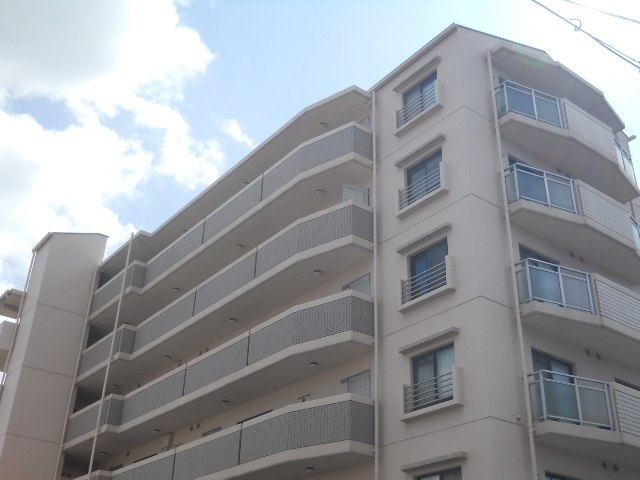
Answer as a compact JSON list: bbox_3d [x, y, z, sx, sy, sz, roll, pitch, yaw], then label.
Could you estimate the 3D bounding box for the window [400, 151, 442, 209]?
[{"bbox_3d":[2.919,-1.660,20.920,0.150,1.340,1.500,22,-35,-31],"label":"window"}]

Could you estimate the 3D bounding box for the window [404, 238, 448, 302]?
[{"bbox_3d":[2.840,0.817,19.513,0.150,1.340,1.500,22,-35,-31],"label":"window"}]

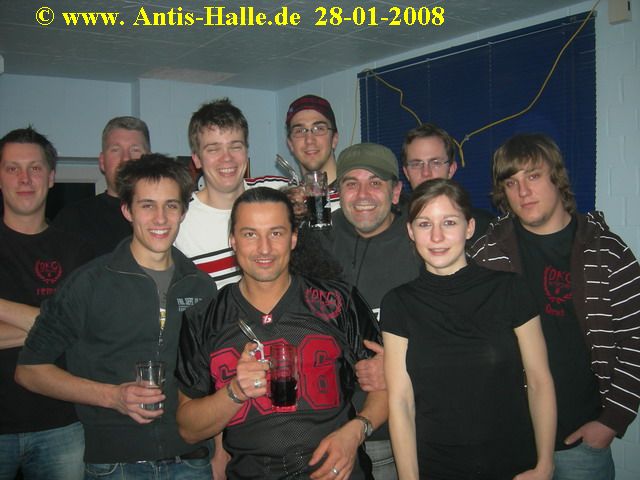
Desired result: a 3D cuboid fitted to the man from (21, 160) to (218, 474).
[{"bbox_3d":[-0.495,0.655,1.900,0.570,1.790,0.400,-3,5,-24],"label":"man"}]

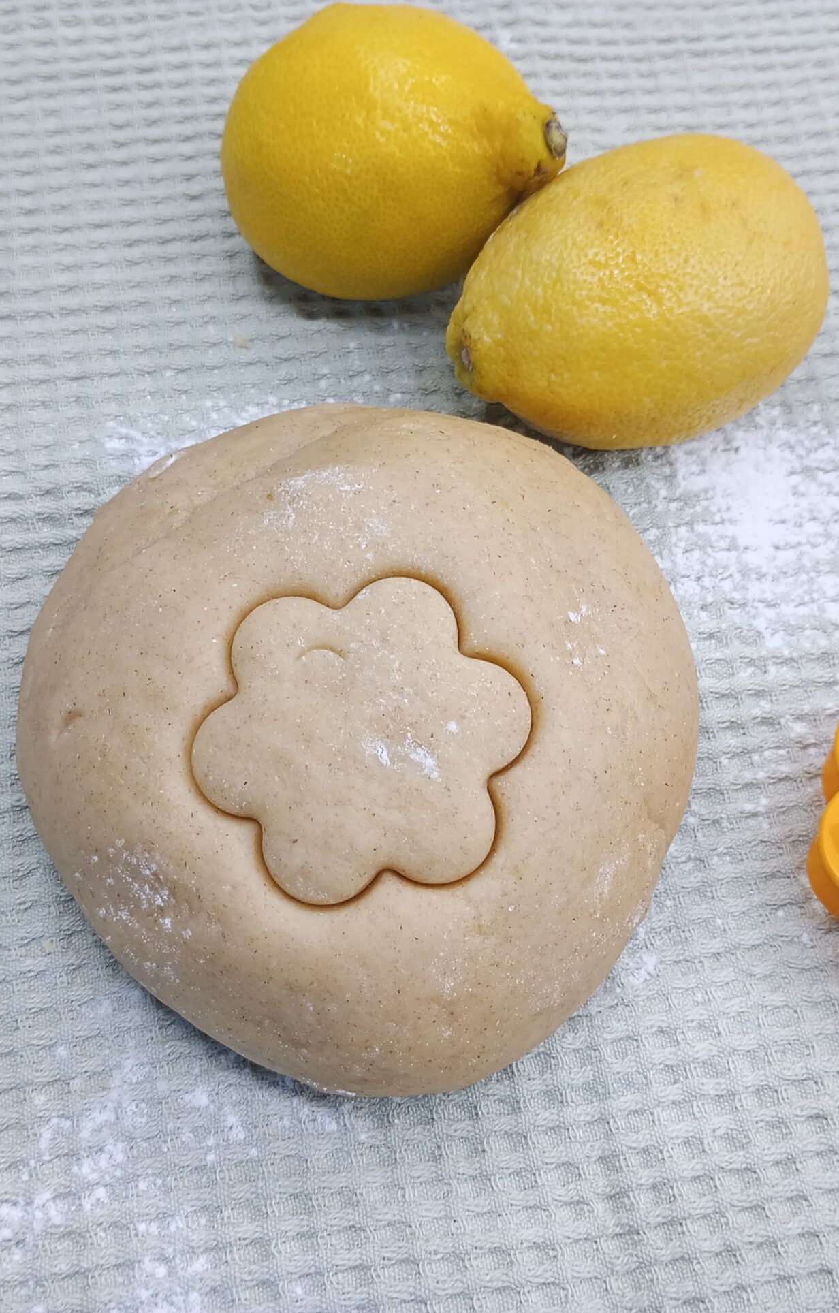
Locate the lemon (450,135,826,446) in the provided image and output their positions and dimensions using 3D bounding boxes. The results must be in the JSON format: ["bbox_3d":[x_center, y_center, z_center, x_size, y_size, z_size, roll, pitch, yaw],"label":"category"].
[{"bbox_3d":[0.047,-0.076,0.299,0.084,0.061,0.062,-23,68,-13],"label":"lemon"}]

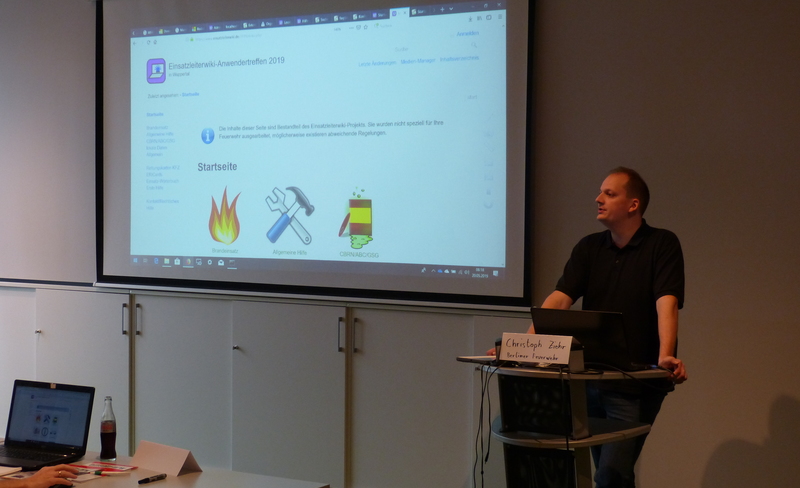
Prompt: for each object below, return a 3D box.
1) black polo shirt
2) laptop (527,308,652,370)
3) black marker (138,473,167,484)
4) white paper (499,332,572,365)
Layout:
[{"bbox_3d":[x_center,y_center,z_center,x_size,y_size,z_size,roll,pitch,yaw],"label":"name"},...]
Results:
[{"bbox_3d":[0.950,0.264,5.552,0.530,0.700,0.340,2,3,30],"label":"black polo shirt"},{"bbox_3d":[0.786,0.379,5.277,0.382,0.234,0.358,2,3,30],"label":"laptop"},{"bbox_3d":[-0.895,0.853,4.691,0.018,0.018,0.137,2,3,35],"label":"black marker"},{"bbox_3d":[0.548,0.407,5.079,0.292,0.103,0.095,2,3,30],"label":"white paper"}]

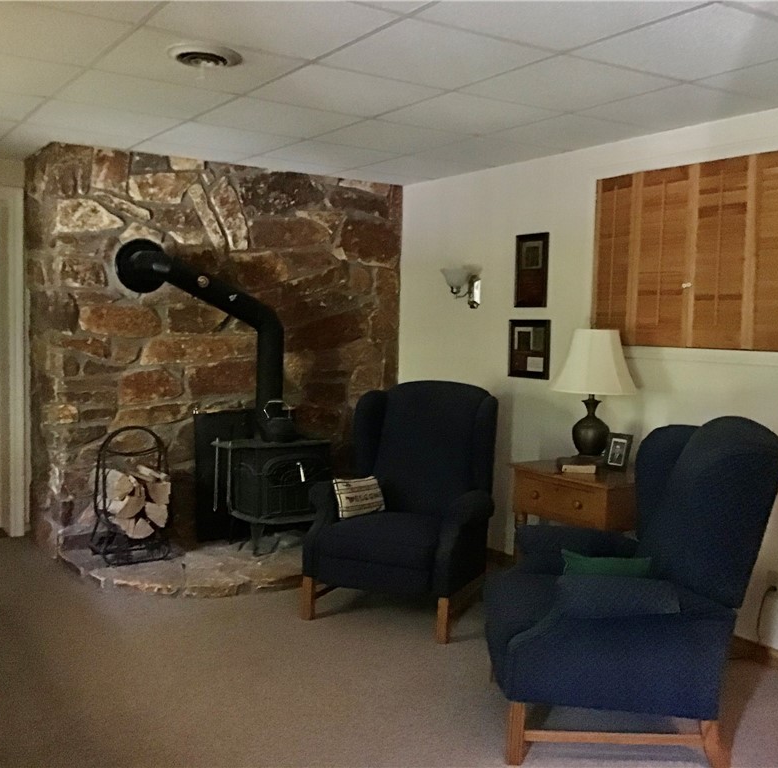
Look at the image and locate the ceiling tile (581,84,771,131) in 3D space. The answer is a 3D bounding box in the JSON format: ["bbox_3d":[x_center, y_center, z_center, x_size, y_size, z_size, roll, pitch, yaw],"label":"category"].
[{"bbox_3d":[1.165,-1.125,3.754,0.567,0.020,0.597,-1,4,-33],"label":"ceiling tile"}]

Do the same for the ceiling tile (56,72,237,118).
[{"bbox_3d":[-1.017,-1.198,3.797,0.598,0.025,0.595,-1,4,-32],"label":"ceiling tile"}]

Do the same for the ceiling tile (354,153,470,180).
[{"bbox_3d":[0.190,-1.256,5.284,0.573,0.025,0.595,-1,4,-32],"label":"ceiling tile"}]

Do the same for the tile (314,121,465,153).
[{"bbox_3d":[0.014,-1.202,4.450,0.600,0.020,0.597,-1,4,-33],"label":"tile"}]

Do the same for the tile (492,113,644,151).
[{"bbox_3d":[0.839,-1.167,4.262,0.567,0.020,0.597,-1,4,-33],"label":"tile"}]

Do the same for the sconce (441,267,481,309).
[{"bbox_3d":[0.411,-0.549,5.272,0.220,0.225,0.160,-1,4,-33],"label":"sconce"}]

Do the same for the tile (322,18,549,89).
[{"bbox_3d":[0.149,-1.117,3.103,0.598,0.025,0.595,-1,4,-32],"label":"tile"}]

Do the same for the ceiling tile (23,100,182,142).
[{"bbox_3d":[-1.353,-1.243,4.332,0.605,0.020,0.605,-1,4,-33],"label":"ceiling tile"}]

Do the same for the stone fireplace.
[{"bbox_3d":[-1.053,-0.199,5.780,2.180,2.230,0.690,-1,4,-32],"label":"stone fireplace"}]

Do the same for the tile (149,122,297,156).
[{"bbox_3d":[-0.839,-1.249,4.662,0.605,0.020,0.605,-1,4,-33],"label":"tile"}]

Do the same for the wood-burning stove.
[{"bbox_3d":[-0.896,0.069,5.109,1.050,1.700,0.700,-1,4,-33],"label":"wood-burning stove"}]

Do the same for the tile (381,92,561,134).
[{"bbox_3d":[0.340,-1.161,3.942,0.600,0.020,0.597,-1,4,-33],"label":"tile"}]

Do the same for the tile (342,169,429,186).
[{"bbox_3d":[-0.069,-1.290,5.690,0.573,0.025,0.346,-1,4,-32],"label":"tile"}]

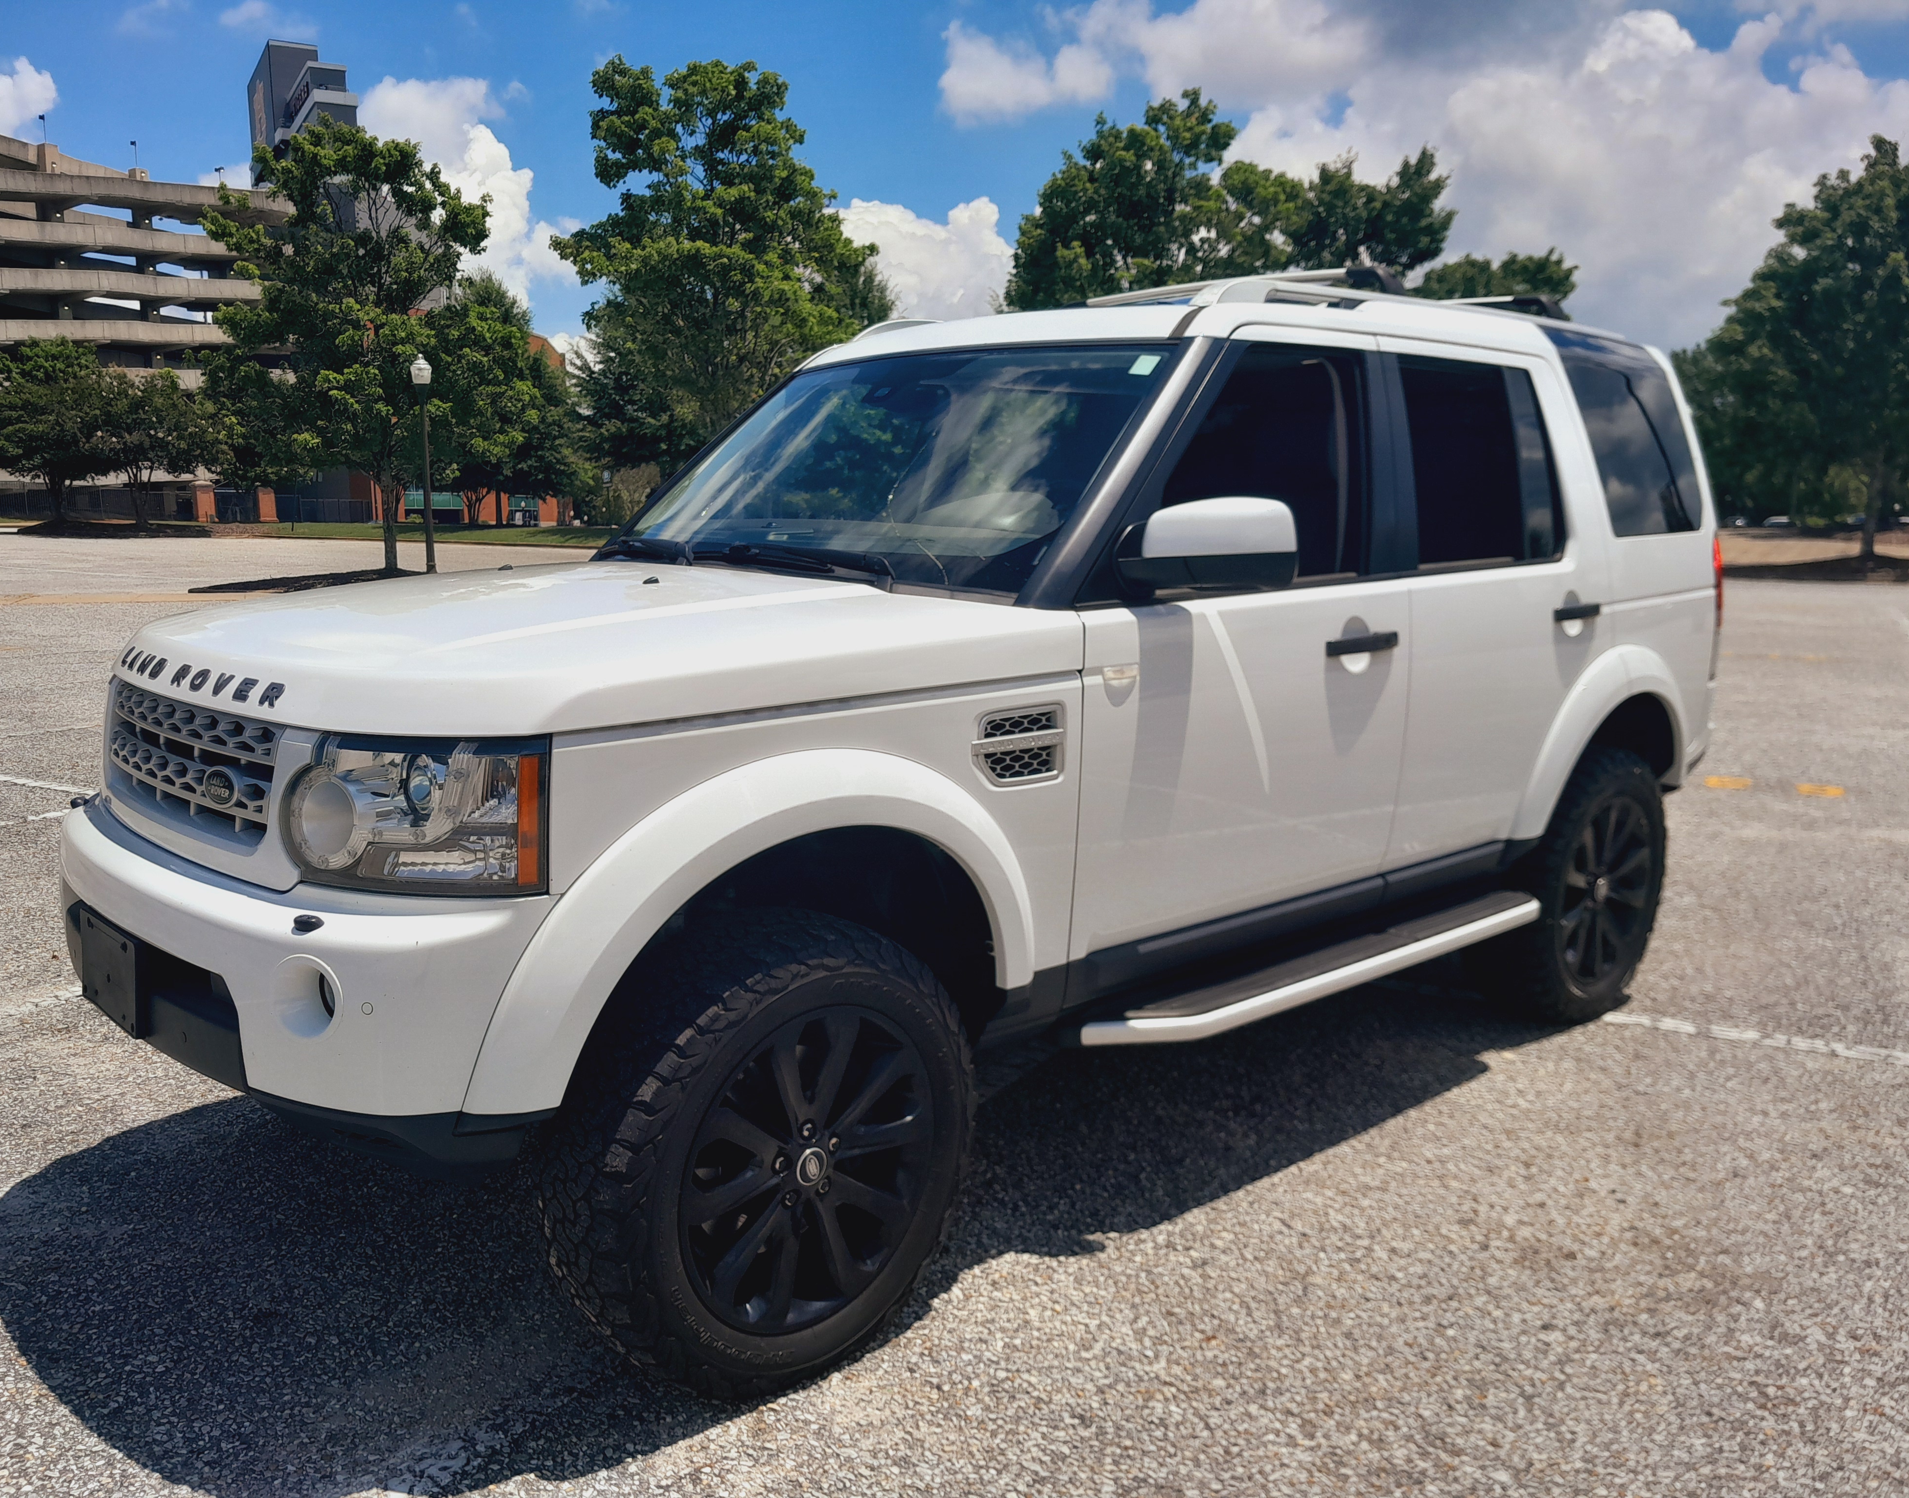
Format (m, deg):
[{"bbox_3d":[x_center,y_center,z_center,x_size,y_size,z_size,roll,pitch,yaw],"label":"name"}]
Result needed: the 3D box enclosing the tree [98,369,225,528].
[{"bbox_3d":[-26.484,-10.078,52.000,4.300,5.450,4.100,-5,11,-27],"label":"tree"}]

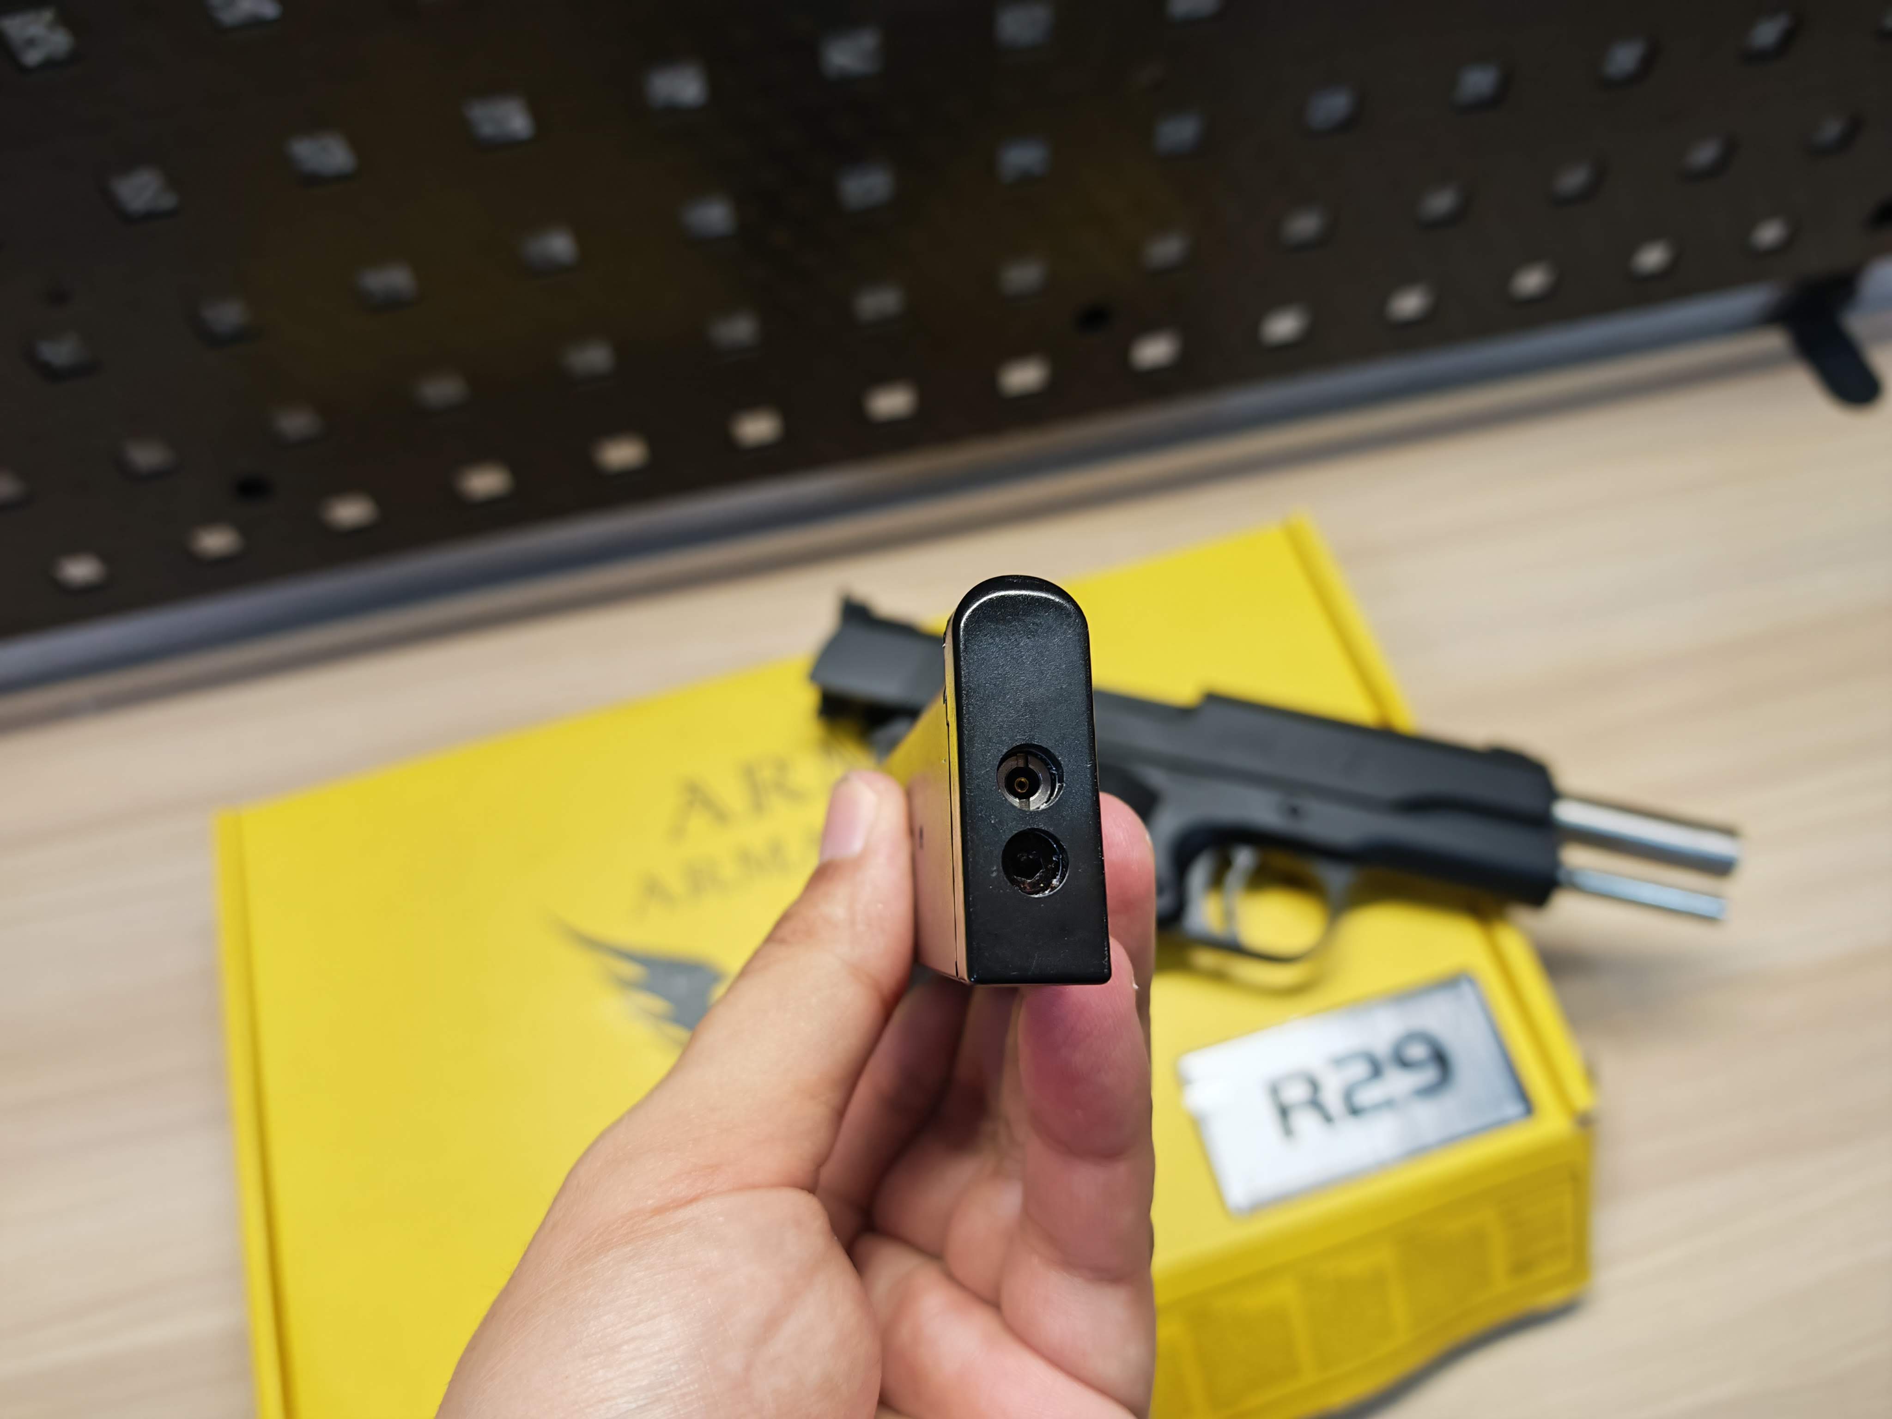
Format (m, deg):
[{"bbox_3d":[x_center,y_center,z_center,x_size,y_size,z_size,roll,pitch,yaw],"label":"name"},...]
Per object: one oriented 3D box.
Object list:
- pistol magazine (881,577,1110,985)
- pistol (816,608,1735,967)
[{"bbox_3d":[0.001,0.015,0.186,0.014,0.121,0.041,1,81,-8],"label":"pistol magazine"},{"bbox_3d":[0.072,0.050,0.320,0.233,0.035,0.138,10,64,8],"label":"pistol"}]

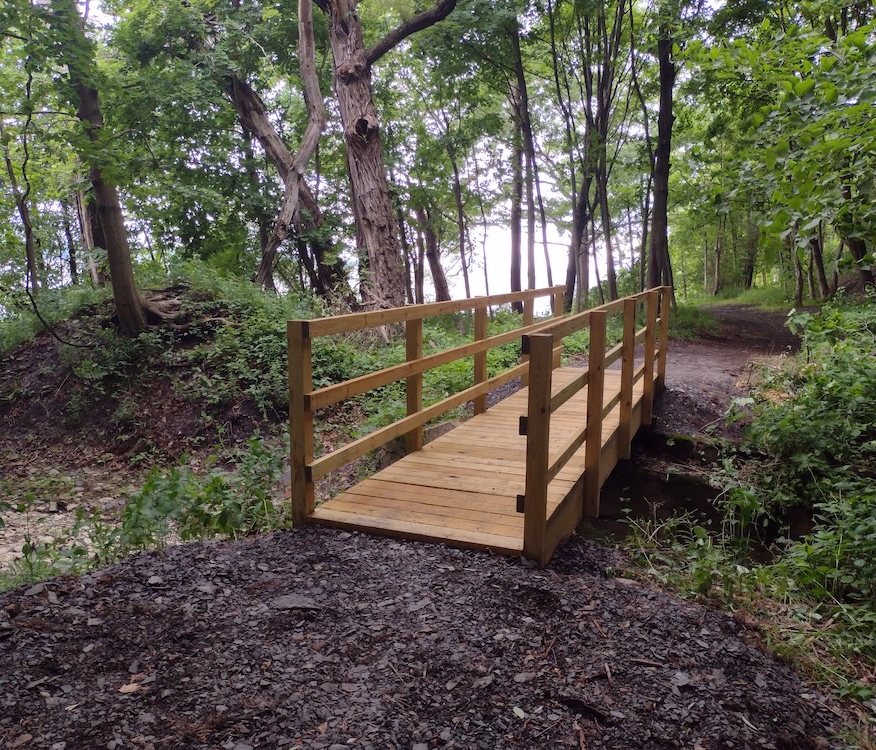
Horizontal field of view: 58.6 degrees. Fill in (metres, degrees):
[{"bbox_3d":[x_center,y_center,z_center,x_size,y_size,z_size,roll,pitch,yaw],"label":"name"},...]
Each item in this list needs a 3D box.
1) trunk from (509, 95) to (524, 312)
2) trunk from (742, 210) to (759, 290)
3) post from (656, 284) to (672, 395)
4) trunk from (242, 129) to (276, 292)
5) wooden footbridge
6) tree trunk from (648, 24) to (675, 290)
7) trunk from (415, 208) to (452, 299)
[{"bbox_3d":[1.715,-3.721,17.148,0.259,4.692,0.259,0,9,6],"label":"trunk"},{"bbox_3d":[11.541,-4.625,28.806,0.429,2.846,0.429,1,8,22],"label":"trunk"},{"bbox_3d":[2.725,-0.400,9.385,0.090,1.284,0.090,4,9,21],"label":"post"},{"bbox_3d":[-3.581,-3.283,15.711,0.258,3.250,0.258,-8,10,-11],"label":"trunk"},{"bbox_3d":[0.998,-0.023,6.780,1.384,1.284,6.251,4,9,21],"label":"wooden footbridge"},{"bbox_3d":[4.341,-4.079,15.137,0.417,5.172,0.417,1,8,16],"label":"tree trunk"},{"bbox_3d":[-0.106,-2.364,15.358,0.250,1.926,0.250,-14,8,3],"label":"trunk"}]

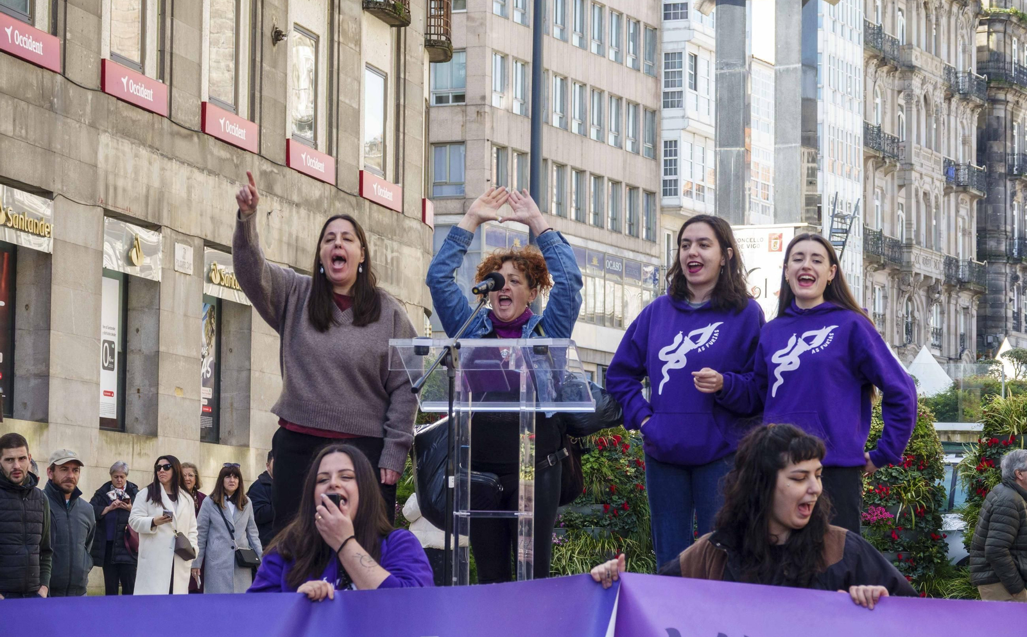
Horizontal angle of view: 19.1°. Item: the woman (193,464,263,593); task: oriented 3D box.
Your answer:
[{"bbox_3d":[-2.299,1.985,24.441,0.530,1.630,0.360,1,-4,-8],"label":"woman"}]

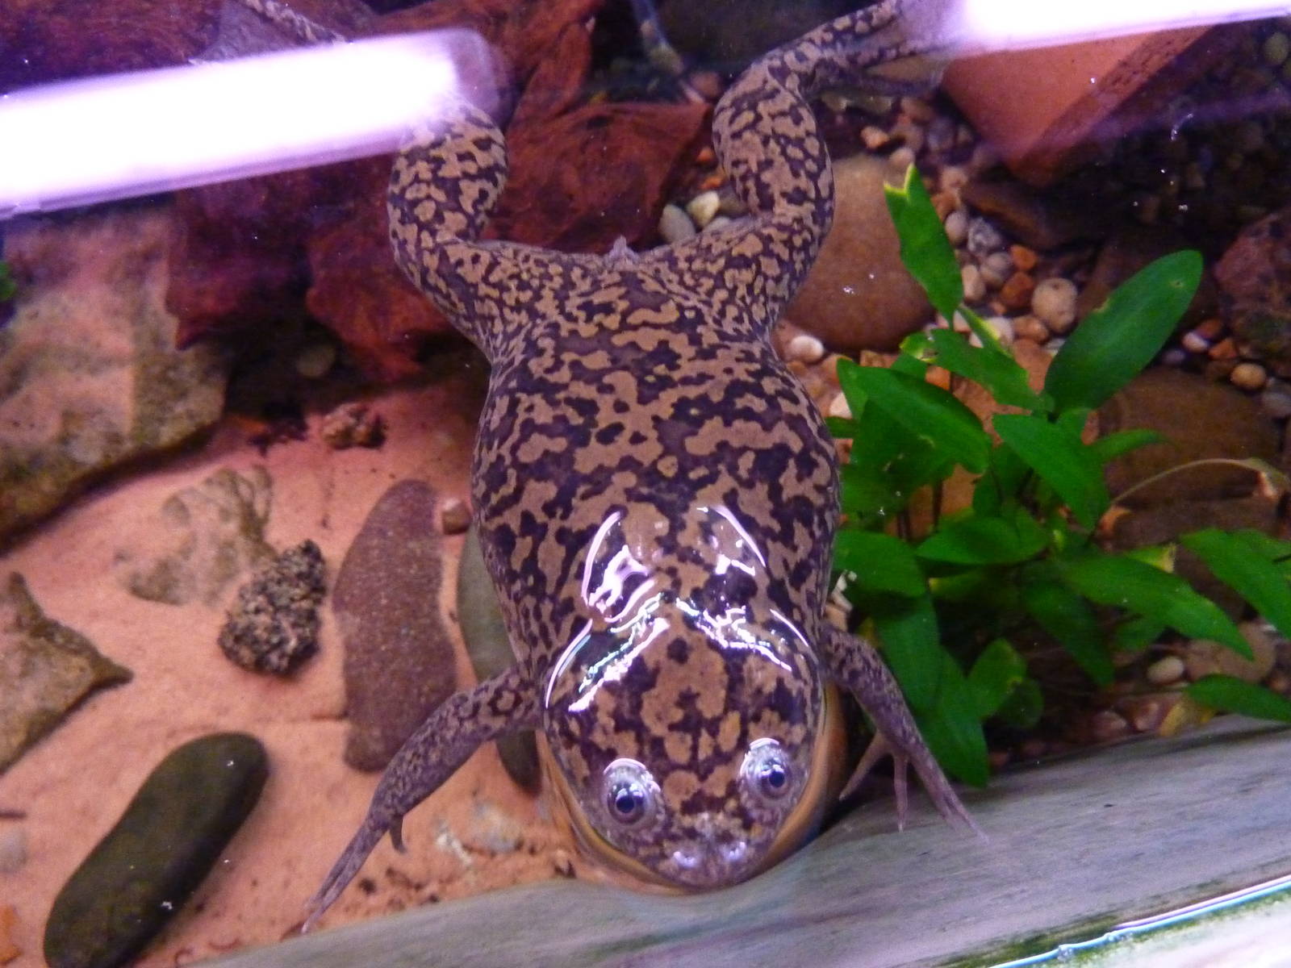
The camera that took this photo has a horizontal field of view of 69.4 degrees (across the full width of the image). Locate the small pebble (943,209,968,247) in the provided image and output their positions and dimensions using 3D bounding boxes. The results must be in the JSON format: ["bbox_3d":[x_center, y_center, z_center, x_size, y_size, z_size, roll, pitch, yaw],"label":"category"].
[{"bbox_3d":[0.125,-0.103,0.376,0.009,0.010,0.017,0,68,-1],"label":"small pebble"}]

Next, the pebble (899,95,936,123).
[{"bbox_3d":[0.122,-0.168,0.417,0.017,0.011,0.011,0,73,-2],"label":"pebble"}]

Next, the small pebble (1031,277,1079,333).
[{"bbox_3d":[0.170,-0.074,0.387,0.018,0.017,0.024,0,73,-2],"label":"small pebble"}]

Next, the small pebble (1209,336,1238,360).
[{"bbox_3d":[0.241,-0.057,0.388,0.011,0.008,0.010,0,73,-2],"label":"small pebble"}]

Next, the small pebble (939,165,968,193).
[{"bbox_3d":[0.135,-0.133,0.407,0.012,0.010,0.012,0,73,-2],"label":"small pebble"}]

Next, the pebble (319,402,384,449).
[{"bbox_3d":[-0.107,-0.021,0.341,0.023,0.014,0.018,0,68,-1],"label":"pebble"}]

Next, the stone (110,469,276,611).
[{"bbox_3d":[-0.157,0.018,0.326,0.056,0.012,0.053,0,68,-1],"label":"stone"}]

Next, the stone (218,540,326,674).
[{"bbox_3d":[-0.134,0.044,0.337,0.033,0.025,0.051,24,74,5],"label":"stone"}]

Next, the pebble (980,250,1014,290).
[{"bbox_3d":[0.139,-0.084,0.368,0.013,0.011,0.017,0,68,-1],"label":"pebble"}]

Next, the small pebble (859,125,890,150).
[{"bbox_3d":[0.102,-0.153,0.412,0.013,0.010,0.011,0,73,-2],"label":"small pebble"}]

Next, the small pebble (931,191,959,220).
[{"bbox_3d":[0.121,-0.113,0.380,0.012,0.009,0.013,0,68,-1],"label":"small pebble"}]

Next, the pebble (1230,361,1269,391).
[{"bbox_3d":[0.228,-0.041,0.353,0.013,0.009,0.012,0,68,-1],"label":"pebble"}]

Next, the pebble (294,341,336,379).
[{"bbox_3d":[-0.132,-0.049,0.372,0.016,0.013,0.016,0,73,-2],"label":"pebble"}]

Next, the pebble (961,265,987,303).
[{"bbox_3d":[0.129,-0.079,0.366,0.008,0.009,0.017,-11,69,-5],"label":"pebble"}]

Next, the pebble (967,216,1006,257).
[{"bbox_3d":[0.145,-0.105,0.397,0.017,0.014,0.018,0,73,-2],"label":"pebble"}]

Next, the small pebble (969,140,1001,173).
[{"bbox_3d":[0.142,-0.137,0.389,0.013,0.010,0.013,0,68,-1],"label":"small pebble"}]

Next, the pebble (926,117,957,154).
[{"bbox_3d":[0.124,-0.147,0.392,0.013,0.012,0.018,0,68,-1],"label":"pebble"}]

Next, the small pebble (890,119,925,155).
[{"bbox_3d":[0.116,-0.153,0.412,0.015,0.012,0.016,0,73,-2],"label":"small pebble"}]

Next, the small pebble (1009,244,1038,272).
[{"bbox_3d":[0.161,-0.096,0.397,0.011,0.009,0.012,0,73,-2],"label":"small pebble"}]

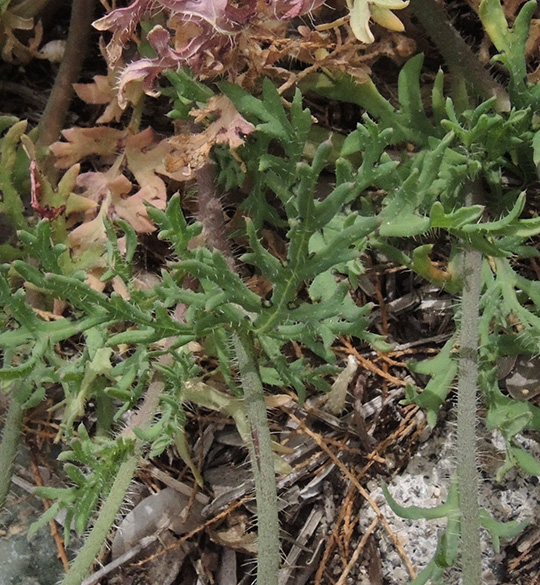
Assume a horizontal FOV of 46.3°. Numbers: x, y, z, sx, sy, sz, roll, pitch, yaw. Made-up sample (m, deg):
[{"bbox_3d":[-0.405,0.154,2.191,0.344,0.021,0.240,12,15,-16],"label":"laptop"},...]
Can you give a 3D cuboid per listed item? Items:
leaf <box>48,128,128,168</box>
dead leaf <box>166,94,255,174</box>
[{"bbox_3d":[-0.145,-0.114,0.500,0.058,0.018,0.034,0,46,0],"label":"leaf"},{"bbox_3d":[-0.045,-0.120,0.480,0.070,0.028,0.036,-33,54,-28],"label":"dead leaf"}]

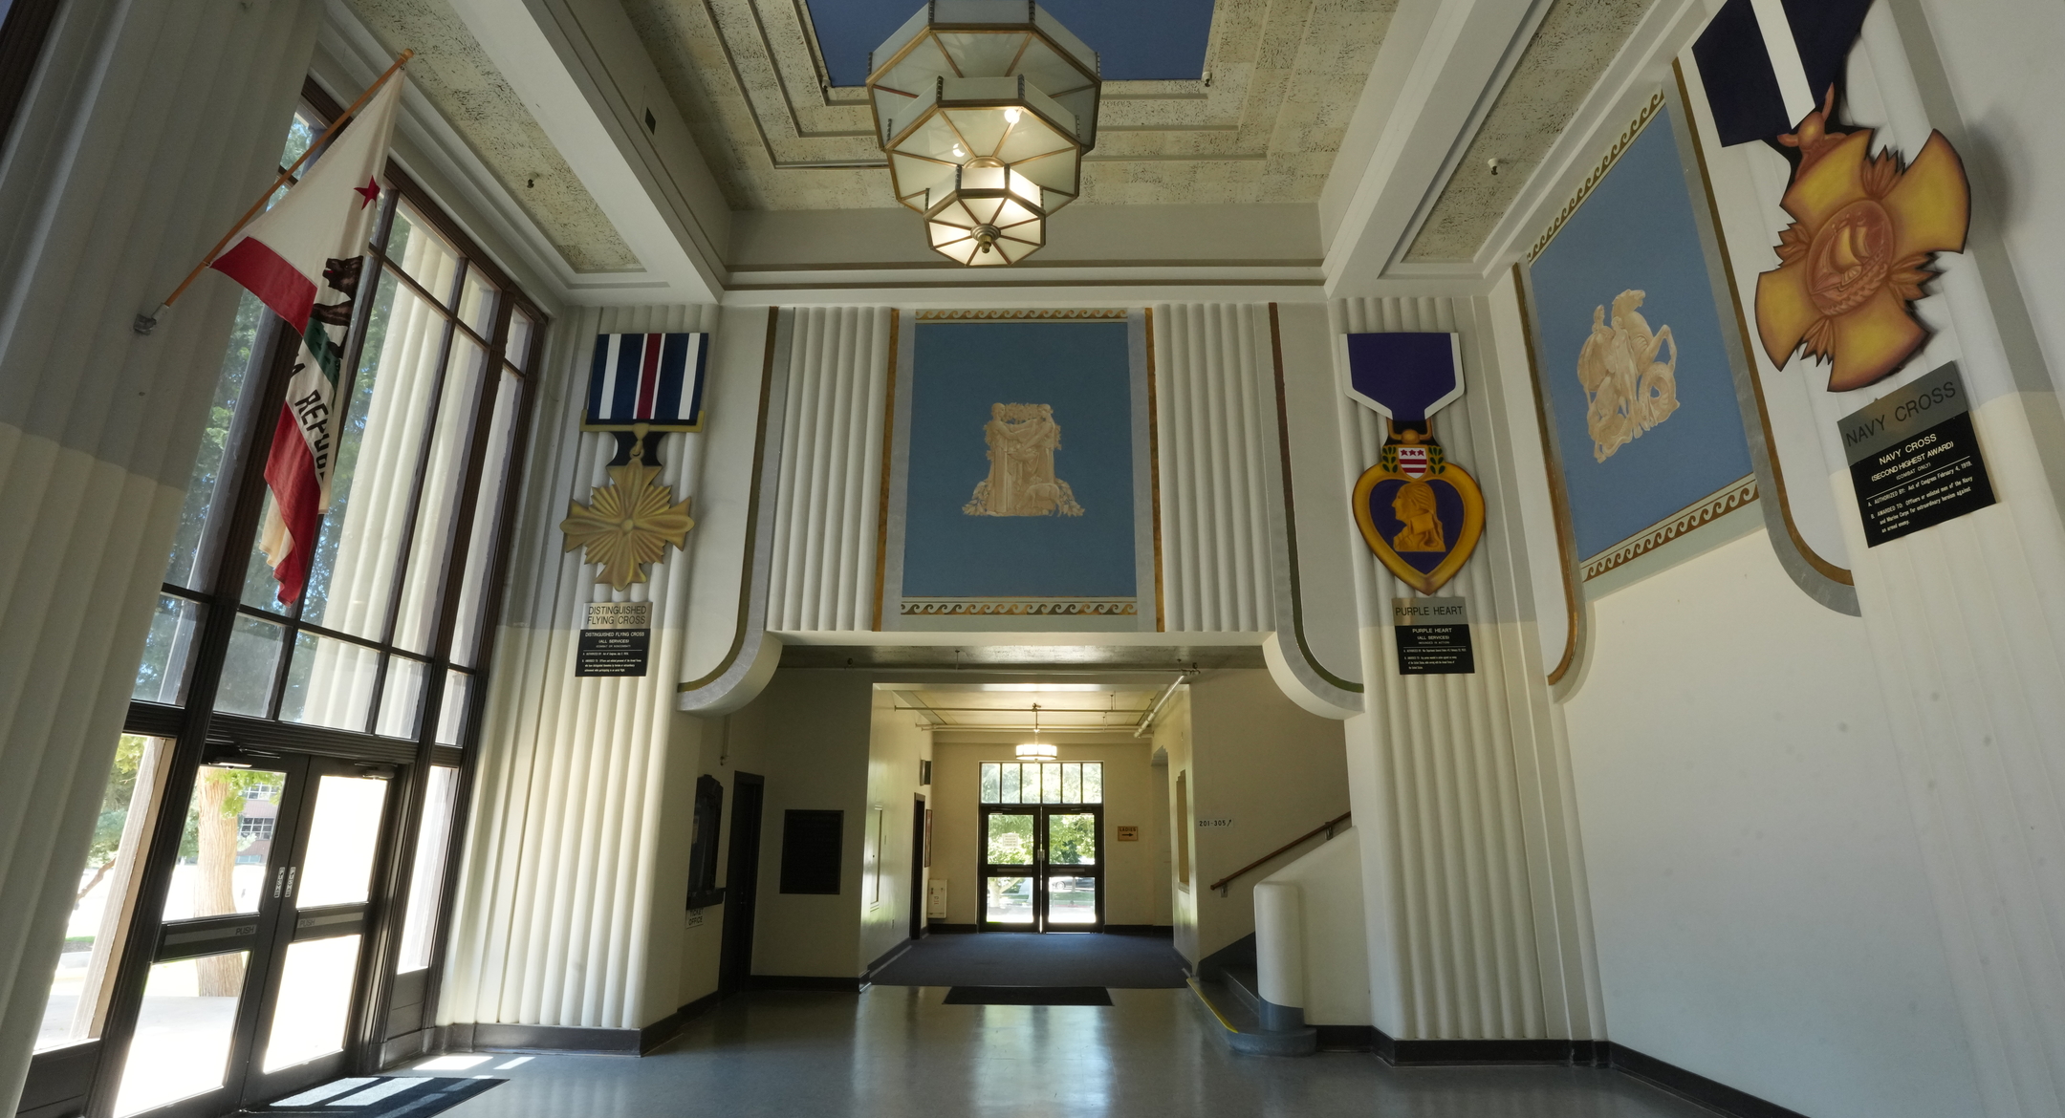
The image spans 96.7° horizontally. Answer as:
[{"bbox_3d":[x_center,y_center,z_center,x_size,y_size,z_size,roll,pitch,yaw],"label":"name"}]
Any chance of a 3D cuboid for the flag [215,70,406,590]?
[{"bbox_3d":[-4.012,-1.319,4.871,0.950,3.250,0.380,0,-16,2],"label":"flag"}]

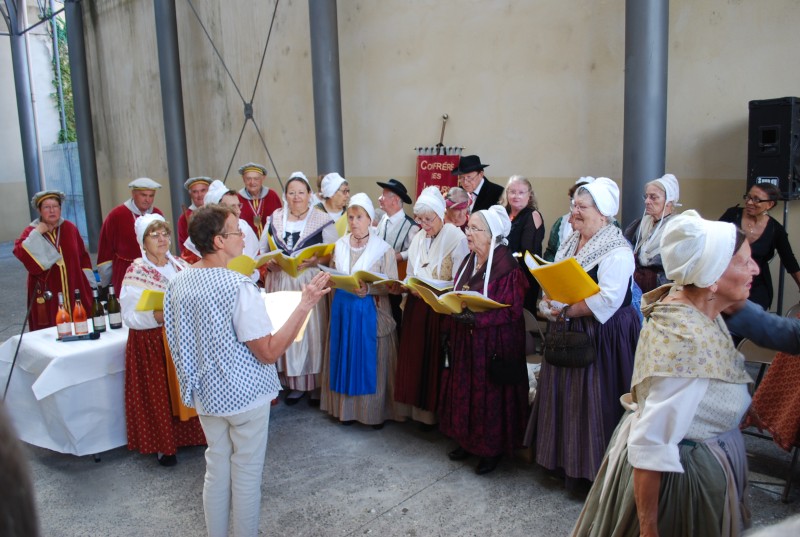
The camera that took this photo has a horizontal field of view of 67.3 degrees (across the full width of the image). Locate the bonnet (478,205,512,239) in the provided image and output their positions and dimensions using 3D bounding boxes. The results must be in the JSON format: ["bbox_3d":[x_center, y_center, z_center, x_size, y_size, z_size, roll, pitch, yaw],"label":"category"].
[{"bbox_3d":[0.540,-0.266,3.400,0.190,0.200,0.180,-5,9,-18],"label":"bonnet"}]

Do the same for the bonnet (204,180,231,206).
[{"bbox_3d":[-1.313,-0.532,4.350,0.190,0.200,0.180,0,9,10],"label":"bonnet"}]

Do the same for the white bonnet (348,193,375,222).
[{"bbox_3d":[-0.255,-0.404,3.980,0.180,0.200,0.200,4,11,33],"label":"white bonnet"}]

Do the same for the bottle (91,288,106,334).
[{"bbox_3d":[-2.086,0.282,4.133,0.087,0.300,0.087,-2,8,0],"label":"bottle"}]

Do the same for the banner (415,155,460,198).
[{"bbox_3d":[0.329,-0.640,5.200,0.410,0.660,0.030,0,9,13],"label":"banner"}]

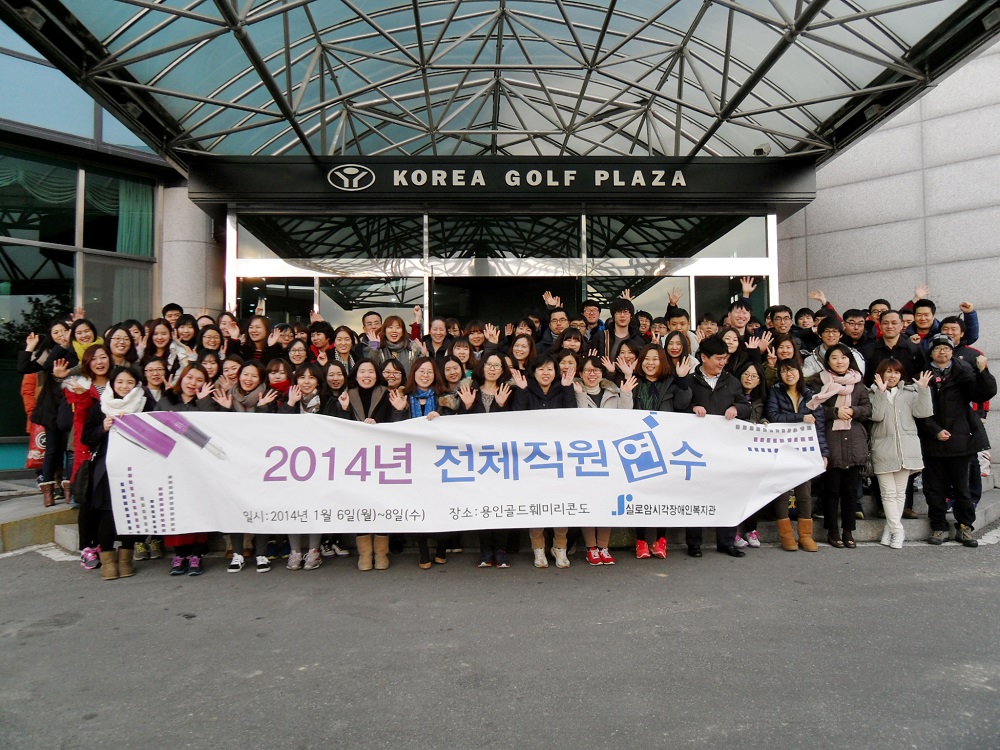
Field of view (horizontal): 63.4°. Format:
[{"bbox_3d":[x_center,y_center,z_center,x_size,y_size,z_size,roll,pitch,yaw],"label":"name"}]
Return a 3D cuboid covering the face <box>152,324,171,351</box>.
[{"bbox_3d":[-3.055,-0.334,7.300,0.160,0.210,0.150,1,-3,-21],"label":"face"}]

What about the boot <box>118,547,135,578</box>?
[{"bbox_3d":[-2.831,1.419,6.140,0.120,0.230,0.270,1,-2,-14],"label":"boot"}]

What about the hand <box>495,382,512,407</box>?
[{"bbox_3d":[0.026,0.145,6.000,0.140,0.185,0.070,5,-3,0],"label":"hand"}]

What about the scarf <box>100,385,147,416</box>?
[{"bbox_3d":[-2.790,0.185,6.000,0.335,0.250,0.280,1,-3,-21],"label":"scarf"}]

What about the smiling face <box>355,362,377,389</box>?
[{"bbox_3d":[-1.027,0.008,6.200,0.165,0.205,0.150,0,-2,-9],"label":"smiling face"}]

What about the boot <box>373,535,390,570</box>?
[{"bbox_3d":[-0.903,1.343,6.140,0.120,0.245,0.270,0,-3,-12],"label":"boot"}]

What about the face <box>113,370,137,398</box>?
[{"bbox_3d":[-2.837,0.076,6.120,0.165,0.210,0.150,1,-3,-21],"label":"face"}]

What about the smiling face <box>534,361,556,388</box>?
[{"bbox_3d":[0.350,-0.004,6.230,0.165,0.210,0.150,0,-2,2],"label":"smiling face"}]

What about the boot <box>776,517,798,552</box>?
[{"bbox_3d":[2.432,1.347,6.830,0.120,0.260,0.270,0,-2,-3],"label":"boot"}]

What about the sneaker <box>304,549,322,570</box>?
[{"bbox_3d":[-1.416,1.404,6.140,0.105,0.125,0.260,0,-3,2],"label":"sneaker"}]

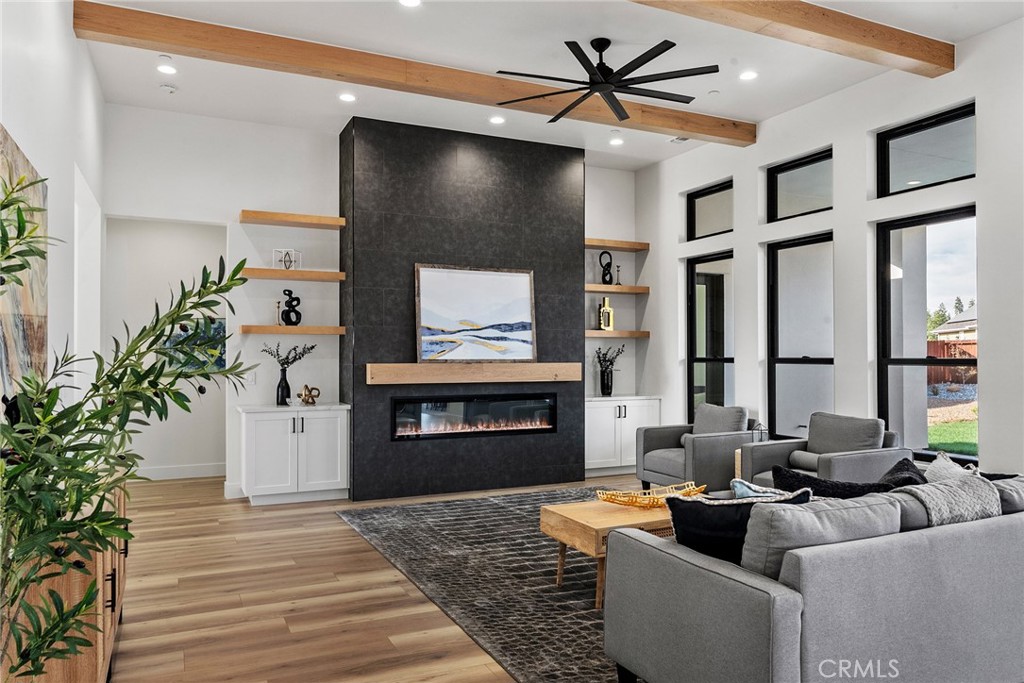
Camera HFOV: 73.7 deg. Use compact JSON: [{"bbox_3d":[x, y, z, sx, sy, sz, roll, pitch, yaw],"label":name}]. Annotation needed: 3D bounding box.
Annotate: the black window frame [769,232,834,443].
[{"bbox_3d":[2.356,-0.013,5.449,0.094,1.630,0.756,0,-1,-24],"label":"black window frame"}]

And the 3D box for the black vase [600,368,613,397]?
[{"bbox_3d":[0.954,0.412,6.855,0.118,0.278,0.118,0,-1,0],"label":"black vase"}]

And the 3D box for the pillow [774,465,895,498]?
[{"bbox_3d":[1.319,0.735,2.872,0.499,0.416,0.156,0,19,16],"label":"pillow"}]

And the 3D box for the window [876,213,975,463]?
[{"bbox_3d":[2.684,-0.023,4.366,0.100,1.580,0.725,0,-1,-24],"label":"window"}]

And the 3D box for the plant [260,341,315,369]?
[{"bbox_3d":[-1.815,0.114,5.556,0.450,0.215,0.240,0,-1,-24],"label":"plant"}]

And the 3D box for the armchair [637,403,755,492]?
[{"bbox_3d":[1.466,0.869,5.256,0.770,0.810,0.705,1,-1,-26],"label":"armchair"}]

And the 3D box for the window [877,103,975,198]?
[{"bbox_3d":[2.780,-1.239,4.525,0.094,0.478,0.744,0,-1,-24],"label":"window"}]

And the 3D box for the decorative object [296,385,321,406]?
[{"bbox_3d":[-1.698,0.450,5.712,0.187,0.174,0.114,0,-1,-24],"label":"decorative object"}]

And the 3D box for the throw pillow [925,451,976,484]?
[{"bbox_3d":[1.556,0.596,2.414,0.450,0.420,0.160,0,14,-24],"label":"throw pillow"}]

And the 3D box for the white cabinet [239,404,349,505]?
[{"bbox_3d":[-1.815,0.923,5.707,0.839,0.783,0.473,0,-1,-24],"label":"white cabinet"}]

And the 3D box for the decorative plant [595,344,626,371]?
[{"bbox_3d":[0.985,0.160,6.828,0.310,0.265,0.220,0,-1,-24],"label":"decorative plant"}]

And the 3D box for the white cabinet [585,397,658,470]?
[{"bbox_3d":[0.986,0.916,6.725,0.852,0.754,0.408,0,-1,-24],"label":"white cabinet"}]

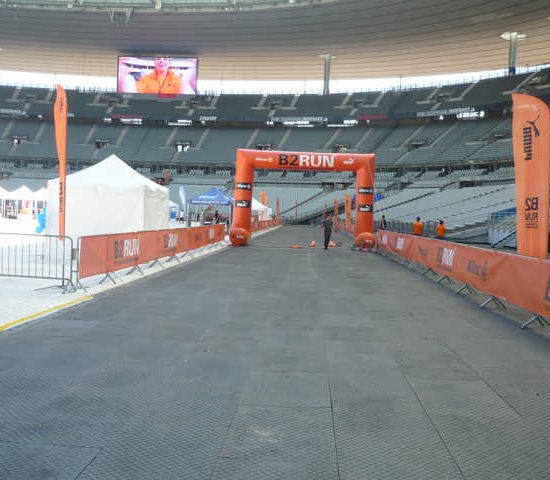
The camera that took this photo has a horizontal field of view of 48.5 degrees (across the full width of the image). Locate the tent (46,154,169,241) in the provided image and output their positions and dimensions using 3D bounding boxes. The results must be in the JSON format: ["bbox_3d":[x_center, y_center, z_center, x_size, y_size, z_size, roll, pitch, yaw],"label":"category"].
[{"bbox_3d":[-5.199,-1.026,19.527,3.000,3.400,3.000,2,2,3],"label":"tent"}]

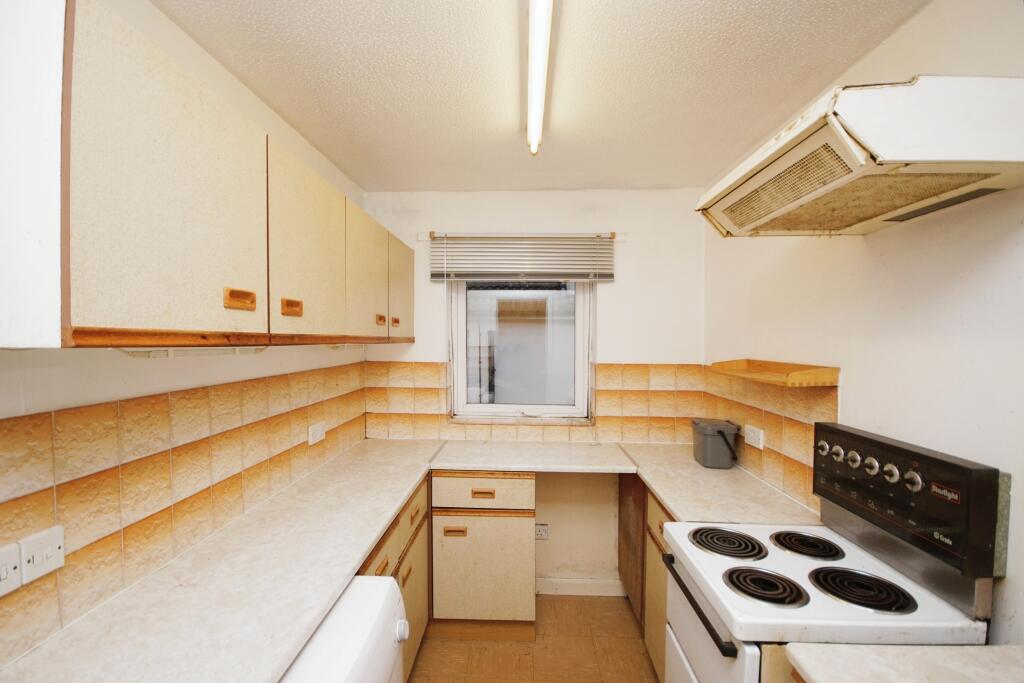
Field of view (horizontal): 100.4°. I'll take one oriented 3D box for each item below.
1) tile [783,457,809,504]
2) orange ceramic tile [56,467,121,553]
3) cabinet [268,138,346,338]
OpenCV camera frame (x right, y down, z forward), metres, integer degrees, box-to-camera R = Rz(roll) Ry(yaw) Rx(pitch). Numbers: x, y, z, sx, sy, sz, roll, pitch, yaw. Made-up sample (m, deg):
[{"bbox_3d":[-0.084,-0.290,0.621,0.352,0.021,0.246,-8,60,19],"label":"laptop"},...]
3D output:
[{"bbox_3d":[1.067,0.519,1.606,0.010,0.148,0.145,0,1,2],"label":"tile"},{"bbox_3d":[-0.969,0.383,0.979,0.010,0.154,0.143,0,1,3],"label":"orange ceramic tile"},{"bbox_3d":[-0.760,-0.261,1.300,0.298,0.525,0.472,0,1,2],"label":"cabinet"}]

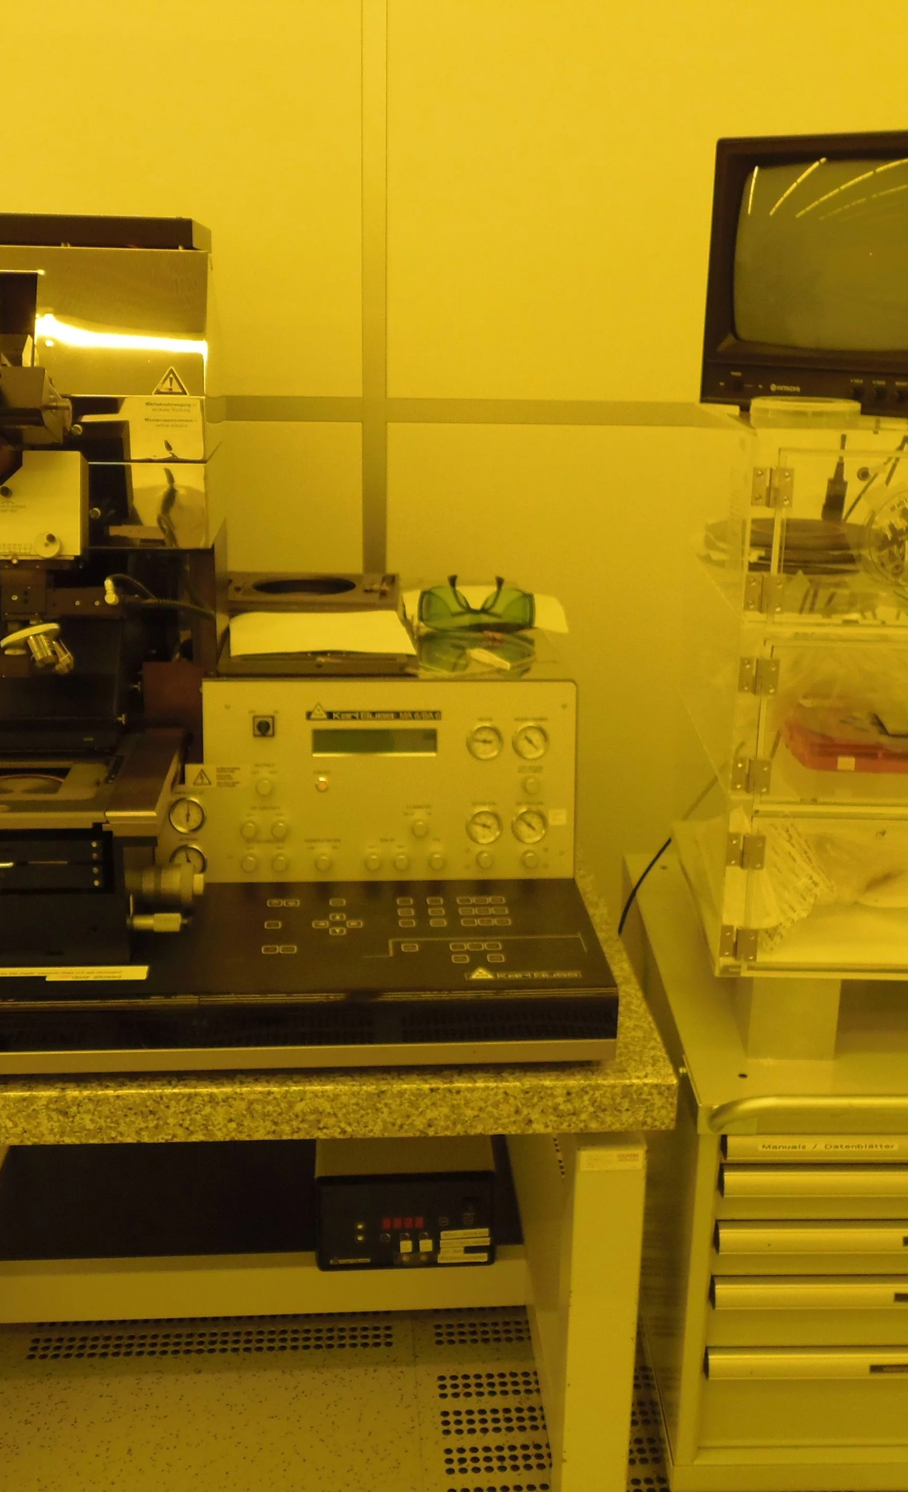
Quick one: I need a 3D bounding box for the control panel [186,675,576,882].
[{"bbox_3d":[-0.095,0.042,1.727,0.493,0.254,0.060,0,9,-4],"label":"control panel"}]

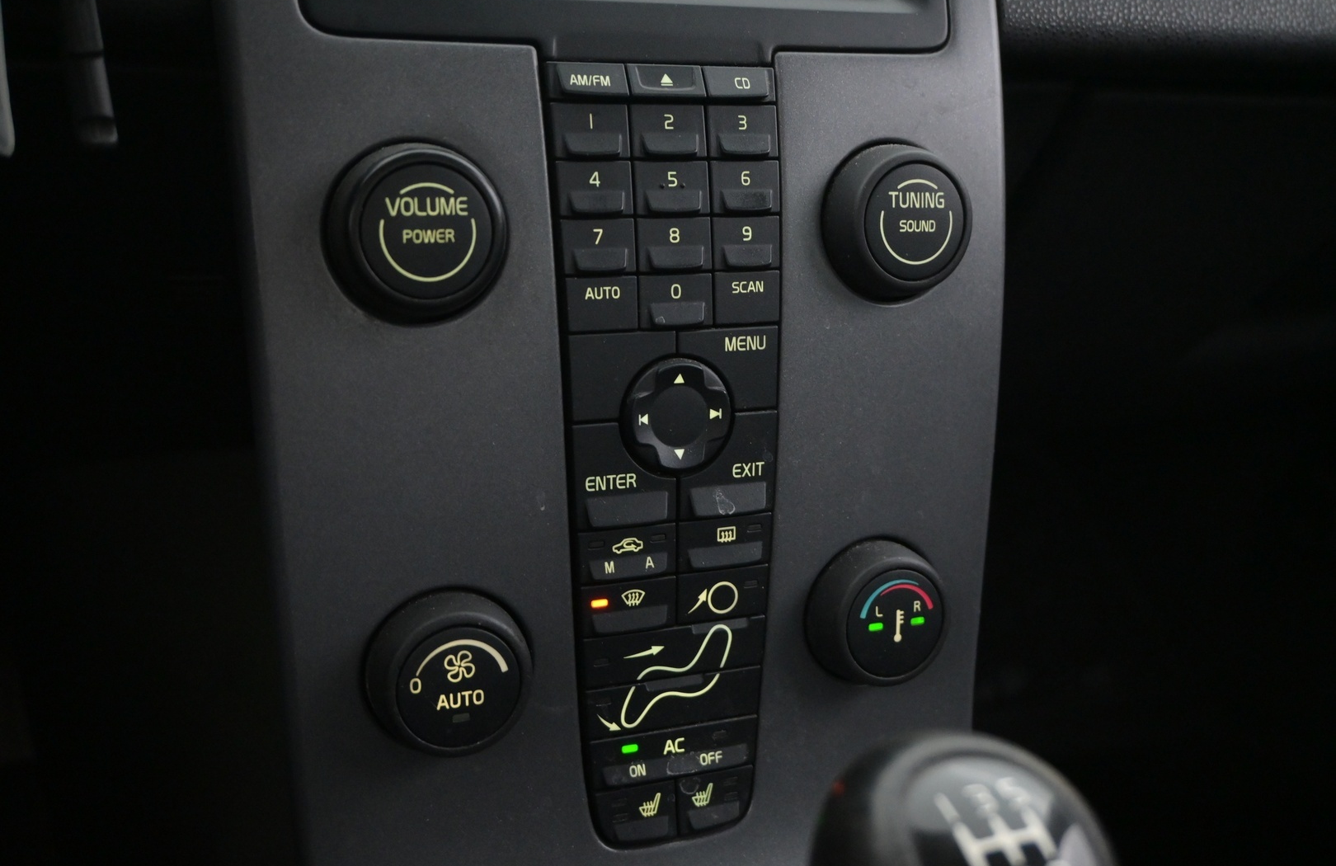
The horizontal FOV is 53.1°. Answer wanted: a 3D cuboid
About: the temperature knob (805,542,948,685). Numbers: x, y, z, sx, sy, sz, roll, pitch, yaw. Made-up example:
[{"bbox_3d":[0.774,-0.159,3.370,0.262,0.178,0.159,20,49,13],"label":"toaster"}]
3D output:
[{"bbox_3d":[0.063,0.054,0.388,0.043,0.043,0.016,-5,7,-21],"label":"temperature knob"}]

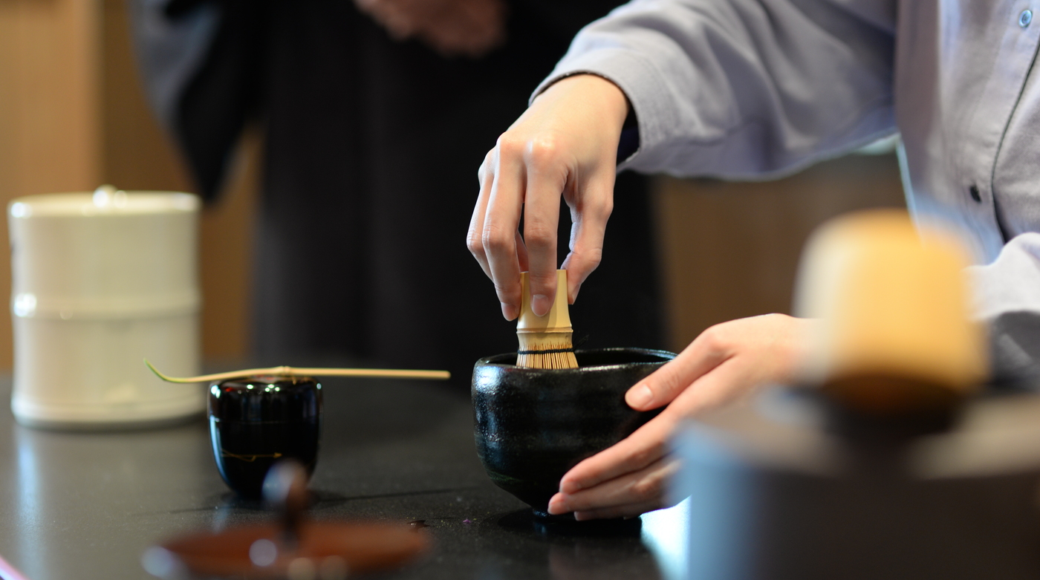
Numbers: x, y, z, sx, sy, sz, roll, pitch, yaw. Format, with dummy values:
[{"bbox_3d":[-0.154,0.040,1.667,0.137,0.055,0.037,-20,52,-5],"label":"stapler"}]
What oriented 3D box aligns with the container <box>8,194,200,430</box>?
[{"bbox_3d":[-0.314,0.008,1.855,0.145,0.169,0.145,-1,5,0],"label":"container"}]

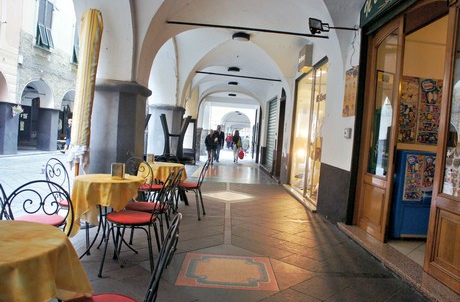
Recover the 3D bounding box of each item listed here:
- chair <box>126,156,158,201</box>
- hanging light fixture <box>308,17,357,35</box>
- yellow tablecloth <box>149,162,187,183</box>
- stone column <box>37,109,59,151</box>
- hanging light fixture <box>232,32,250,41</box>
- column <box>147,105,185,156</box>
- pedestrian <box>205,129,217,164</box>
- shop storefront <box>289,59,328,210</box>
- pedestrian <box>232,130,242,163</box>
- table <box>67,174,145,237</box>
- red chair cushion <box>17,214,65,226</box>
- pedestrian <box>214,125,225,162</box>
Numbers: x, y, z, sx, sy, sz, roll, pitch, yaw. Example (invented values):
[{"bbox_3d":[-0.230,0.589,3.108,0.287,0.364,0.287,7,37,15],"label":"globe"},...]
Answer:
[{"bbox_3d":[-1.181,0.518,4.775,0.430,0.880,0.500,4,2,16],"label":"chair"},{"bbox_3d":[1.446,-1.766,4.850,0.660,0.240,0.220,3,2,-8],"label":"hanging light fixture"},{"bbox_3d":[-1.095,0.350,5.520,0.740,0.310,0.740,4,2,0],"label":"yellow tablecloth"},{"bbox_3d":[-9.532,-1.082,18.002,0.950,2.160,0.950,3,2,0],"label":"stone column"},{"bbox_3d":[0.270,-2.691,8.100,0.410,0.140,0.410,3,2,0],"label":"hanging light fixture"},{"bbox_3d":[-1.944,-0.347,10.462,1.030,2.100,1.030,3,2,0],"label":"column"},{"bbox_3d":[-0.885,-0.223,15.805,0.550,1.600,0.420,4,2,-3],"label":"pedestrian"},{"bbox_3d":[1.592,-0.352,7.589,0.250,2.700,3.000,3,2,-1],"label":"shop storefront"},{"bbox_3d":[0.385,-0.223,17.000,0.500,1.630,0.350,3,2,0],"label":"pedestrian"},{"bbox_3d":[-1.190,0.540,3.356,0.740,0.520,0.740,4,2,0],"label":"table"},{"bbox_3d":[-1.570,0.585,2.848,0.400,0.050,0.400,5,2,9],"label":"red chair cushion"},{"bbox_3d":[-0.522,-0.328,16.801,0.550,1.790,0.420,4,2,-3],"label":"pedestrian"}]

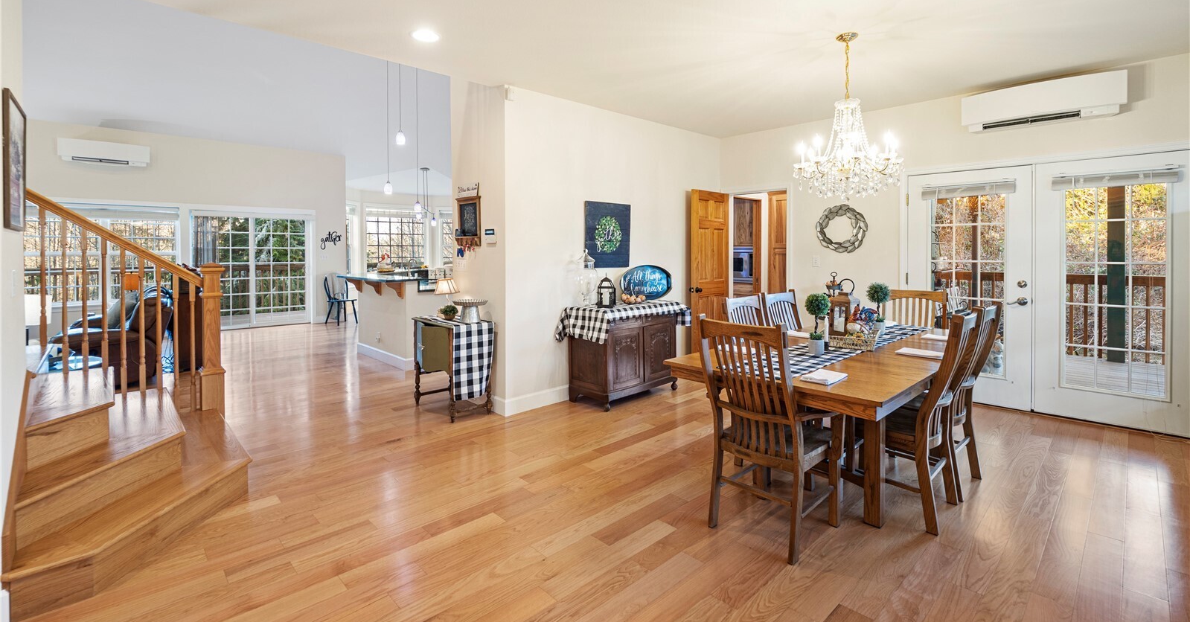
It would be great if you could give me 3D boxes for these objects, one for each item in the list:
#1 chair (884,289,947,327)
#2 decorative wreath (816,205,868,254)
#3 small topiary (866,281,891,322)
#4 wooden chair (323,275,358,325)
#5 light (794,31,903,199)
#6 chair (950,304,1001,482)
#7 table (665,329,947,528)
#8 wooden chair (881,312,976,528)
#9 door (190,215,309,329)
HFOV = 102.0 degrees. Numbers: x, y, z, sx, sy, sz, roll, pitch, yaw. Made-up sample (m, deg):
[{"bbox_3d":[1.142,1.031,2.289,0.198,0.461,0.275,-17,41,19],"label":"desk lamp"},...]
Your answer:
[{"bbox_3d":[2.383,0.366,3.733,0.581,1.061,0.551,-4,5,-43],"label":"chair"},{"bbox_3d":[2.637,-0.881,5.156,0.071,0.530,0.525,-4,6,-45],"label":"decorative wreath"},{"bbox_3d":[2.075,-0.018,3.511,0.160,0.382,0.160,-6,8,-44],"label":"small topiary"},{"bbox_3d":[-4.890,-0.233,9.285,0.451,0.941,0.509,-6,8,-44],"label":"wooden chair"},{"bbox_3d":[1.693,-1.294,3.233,0.724,1.091,0.724,0,4,0],"label":"light"},{"bbox_3d":[2.022,0.476,2.871,0.469,1.061,0.571,-4,6,-43],"label":"chair"},{"bbox_3d":[1.658,0.621,3.088,2.393,0.800,1.075,-6,8,-44],"label":"table"},{"bbox_3d":[1.667,0.513,2.578,0.469,1.061,0.571,-4,6,-43],"label":"wooden chair"},{"bbox_3d":[-6.089,-0.756,8.619,1.775,2.071,0.122,-4,5,-42],"label":"door"}]

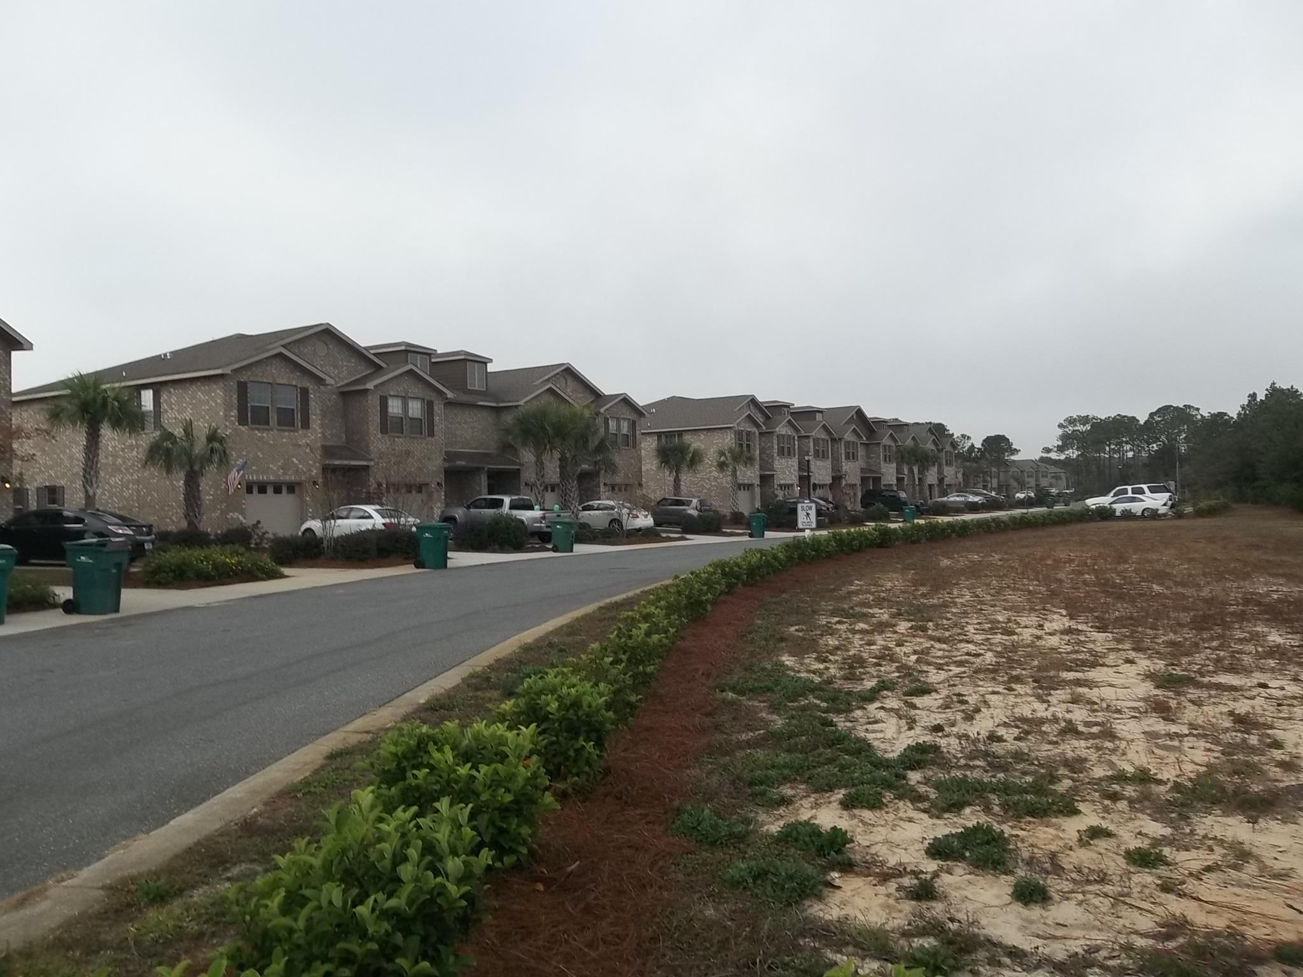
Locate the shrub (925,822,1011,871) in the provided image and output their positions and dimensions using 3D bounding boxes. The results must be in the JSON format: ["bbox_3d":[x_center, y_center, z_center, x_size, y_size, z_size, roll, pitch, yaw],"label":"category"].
[{"bbox_3d":[1.368,1.526,4.400,0.360,0.120,0.290,-1,-1,17],"label":"shrub"}]

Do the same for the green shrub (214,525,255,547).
[{"bbox_3d":[-13.535,1.606,33.000,1.350,0.750,1.250,-1,-1,-22],"label":"green shrub"}]

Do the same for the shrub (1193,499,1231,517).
[{"bbox_3d":[32.532,1.090,59.000,2.200,0.850,1.500,-1,-1,25],"label":"shrub"}]

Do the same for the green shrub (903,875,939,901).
[{"bbox_3d":[1.023,1.515,3.870,0.130,0.060,0.110,-1,-1,0],"label":"green shrub"}]

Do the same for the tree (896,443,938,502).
[{"bbox_3d":[22.961,-1.008,88.000,3.600,5.800,3.300,-1,-1,15],"label":"tree"}]

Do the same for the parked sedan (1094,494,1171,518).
[{"bbox_3d":[28.808,1.079,61.000,4.550,1.390,1.750,-4,-2,28],"label":"parked sedan"}]

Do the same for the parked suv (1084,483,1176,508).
[{"bbox_3d":[29.925,0.816,63.500,5.150,1.930,2.000,-4,-2,28],"label":"parked suv"}]

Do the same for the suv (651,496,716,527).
[{"bbox_3d":[1.326,1.302,55.660,4.400,1.620,1.800,-1,-1,32],"label":"suv"}]

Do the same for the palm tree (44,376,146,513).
[{"bbox_3d":[-16.451,-0.624,30.000,2.600,5.300,2.600,-1,-1,-30],"label":"palm tree"}]

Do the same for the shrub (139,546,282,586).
[{"bbox_3d":[-9.595,1.648,22.200,1.600,0.680,2.900,-1,-1,16],"label":"shrub"}]

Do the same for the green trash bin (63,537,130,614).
[{"bbox_3d":[-8.406,1.356,15.400,0.760,1.100,0.630,-1,-1,11],"label":"green trash bin"}]

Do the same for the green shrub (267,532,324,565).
[{"bbox_3d":[-9.395,1.552,26.800,1.400,0.820,1.300,-1,-1,-19],"label":"green shrub"}]

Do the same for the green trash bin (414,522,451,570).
[{"bbox_3d":[-5.328,1.404,24.800,0.760,1.110,0.630,-1,-1,24],"label":"green trash bin"}]

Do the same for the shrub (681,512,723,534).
[{"bbox_3d":[2.330,1.633,47.000,1.950,0.970,1.600,-1,-1,3],"label":"shrub"}]

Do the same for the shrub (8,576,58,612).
[{"bbox_3d":[-10.222,1.686,16.500,0.900,0.520,1.100,-1,-1,10],"label":"shrub"}]

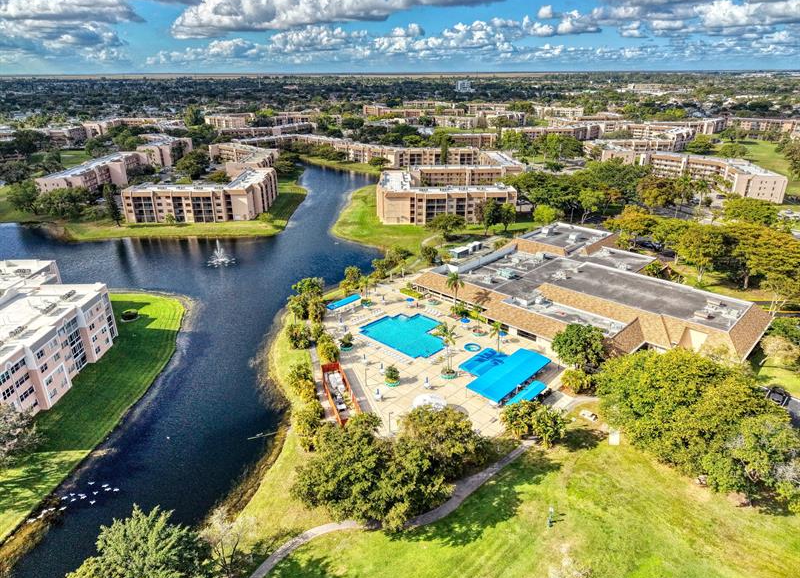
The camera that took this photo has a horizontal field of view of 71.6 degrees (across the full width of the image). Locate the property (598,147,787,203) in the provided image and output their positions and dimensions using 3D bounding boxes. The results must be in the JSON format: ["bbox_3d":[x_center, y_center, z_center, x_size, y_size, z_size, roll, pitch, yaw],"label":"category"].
[{"bbox_3d":[154.054,-59.295,284.828,44.820,11.800,101.380,-10,24,-24],"label":"property"}]

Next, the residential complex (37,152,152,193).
[{"bbox_3d":[-153.797,-59.044,288.102,21.500,12.400,89.000,-2,22,-5],"label":"residential complex"}]

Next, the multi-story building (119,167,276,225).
[{"bbox_3d":[-79.552,-40.111,231.742,48.500,11.700,52.500,0,21,0],"label":"multi-story building"}]

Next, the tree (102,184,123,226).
[{"bbox_3d":[-110.965,-32.660,214.747,4.800,16.600,4.800,0,21,0],"label":"tree"}]

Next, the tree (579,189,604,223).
[{"bbox_3d":[69.960,-30.135,202.648,9.499,12.724,9.214,7,23,18],"label":"tree"}]

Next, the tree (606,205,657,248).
[{"bbox_3d":[72.906,-19.238,174.690,15.746,12.906,15.274,9,23,22],"label":"tree"}]

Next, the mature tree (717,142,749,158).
[{"bbox_3d":[220.066,-91.211,366.970,17.830,10.250,17.290,0,22,0],"label":"mature tree"}]

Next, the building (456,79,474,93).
[{"bbox_3d":[164.892,-513.814,1411.356,46.590,30.800,30.000,2,22,5],"label":"building"}]

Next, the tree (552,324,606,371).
[{"bbox_3d":[34.859,11.779,108.936,9.800,10.000,9.800,0,21,0],"label":"tree"}]

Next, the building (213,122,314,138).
[{"bbox_3d":[-102.804,-122.812,442.062,82.530,11.700,38.100,-14,25,-30],"label":"building"}]

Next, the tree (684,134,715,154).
[{"bbox_3d":[216.980,-104.546,399.883,18.000,11.800,18.000,0,21,0],"label":"tree"}]

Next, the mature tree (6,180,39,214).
[{"bbox_3d":[-151.442,-36.825,223.120,13.676,12.742,13.266,-14,26,-32],"label":"mature tree"}]

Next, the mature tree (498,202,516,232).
[{"bbox_3d":[39.967,-26.643,205.590,6.200,10.700,6.200,0,21,0],"label":"mature tree"}]

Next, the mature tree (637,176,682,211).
[{"bbox_3d":[109.519,-40.471,234.900,17.730,13.850,17.200,0,22,0],"label":"mature tree"}]

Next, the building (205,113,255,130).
[{"bbox_3d":[-180.886,-176.780,587.753,46.000,12.400,55.000,1,22,4],"label":"building"}]

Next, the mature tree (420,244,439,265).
[{"bbox_3d":[8.594,-10.049,161.589,5.244,6.156,5.086,1,22,3],"label":"mature tree"}]

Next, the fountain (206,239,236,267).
[{"bbox_3d":[-54.100,-11.184,166.361,8.800,6.700,8.800,-7,23,-17],"label":"fountain"}]

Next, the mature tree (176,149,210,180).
[{"bbox_3d":[-108.197,-64.795,290.637,17.814,14.796,17.280,-8,23,-19],"label":"mature tree"}]

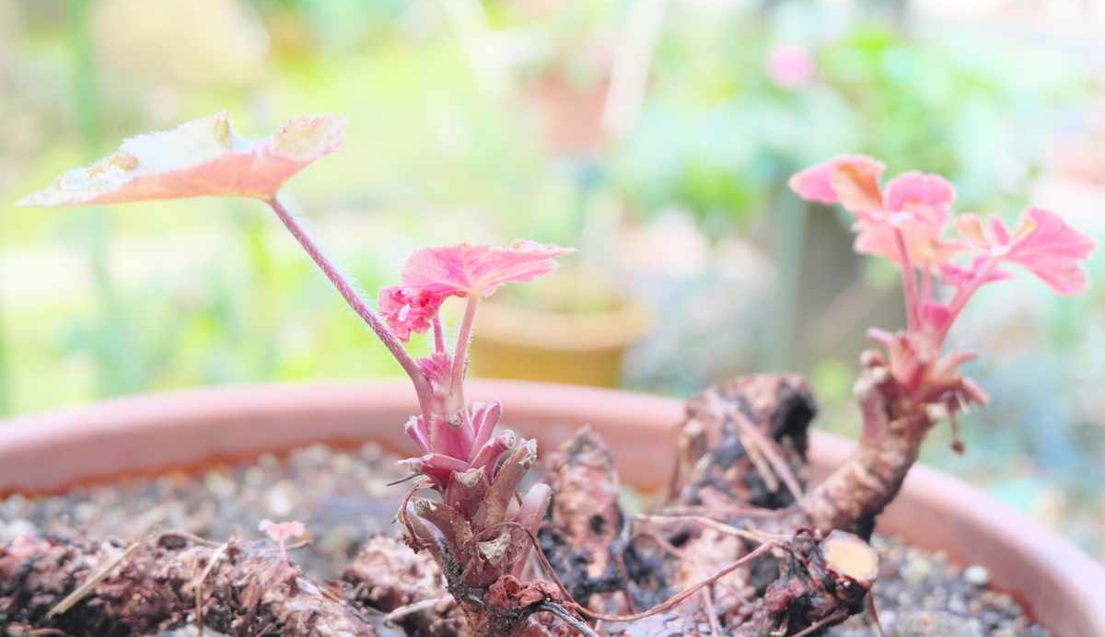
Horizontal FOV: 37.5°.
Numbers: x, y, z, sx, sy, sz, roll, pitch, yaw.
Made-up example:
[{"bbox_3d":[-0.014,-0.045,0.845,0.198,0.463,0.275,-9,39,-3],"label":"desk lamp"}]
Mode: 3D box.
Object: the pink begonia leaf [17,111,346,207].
[{"bbox_3d":[-0.082,-0.035,0.360,0.073,0.019,0.050,0,14,0],"label":"pink begonia leaf"}]

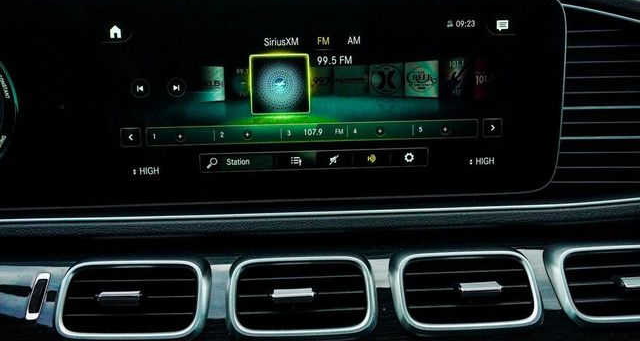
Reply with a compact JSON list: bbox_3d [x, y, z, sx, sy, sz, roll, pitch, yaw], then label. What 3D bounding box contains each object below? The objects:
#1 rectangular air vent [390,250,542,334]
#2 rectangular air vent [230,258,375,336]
[{"bbox_3d":[0.095,0.080,0.424,0.097,0.052,0.026,-2,-26,-3],"label":"rectangular air vent"},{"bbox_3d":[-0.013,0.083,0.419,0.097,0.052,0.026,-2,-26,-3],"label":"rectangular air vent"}]

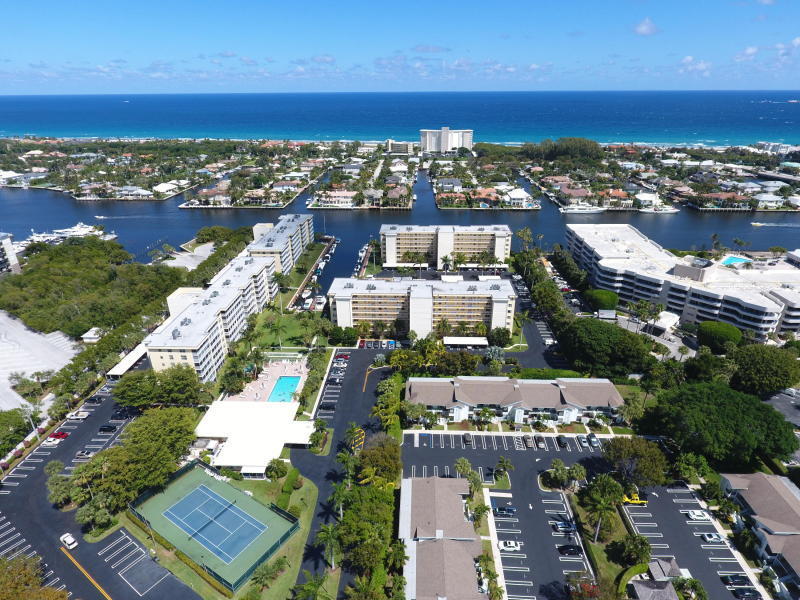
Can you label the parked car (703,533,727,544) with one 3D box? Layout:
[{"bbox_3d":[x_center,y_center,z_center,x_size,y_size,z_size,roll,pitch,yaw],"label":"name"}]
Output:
[{"bbox_3d":[70.399,52.945,103.328,4.550,1.450,1.820,0,24,1],"label":"parked car"}]

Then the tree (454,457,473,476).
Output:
[{"bbox_3d":[15.588,43.529,115.381,3.900,7.900,3.900,1,24,2],"label":"tree"}]

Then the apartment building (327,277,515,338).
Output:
[{"bbox_3d":[9.020,3.482,191.754,74.500,19.200,21.000,1,24,2],"label":"apartment building"}]

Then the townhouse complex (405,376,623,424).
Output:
[{"bbox_3d":[35.371,30.558,146.066,66.400,7.800,16.200,1,24,2],"label":"townhouse complex"}]

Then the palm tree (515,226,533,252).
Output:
[{"bbox_3d":[72.893,-32.027,269.658,7.800,19.000,7.800,0,24,0],"label":"palm tree"}]

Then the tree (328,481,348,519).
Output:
[{"bbox_3d":[-13.636,46.902,106.634,4.800,10.600,4.800,1,24,2],"label":"tree"}]

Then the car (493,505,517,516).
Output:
[{"bbox_3d":[24.882,49.915,109.047,4.800,1.400,1.820,1,24,2],"label":"car"}]

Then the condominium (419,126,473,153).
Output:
[{"bbox_3d":[72.861,-248.570,719.853,81.000,36.000,23.000,1,24,3],"label":"condominium"}]

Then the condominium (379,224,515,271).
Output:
[{"bbox_3d":[26.520,-32.082,268.563,75.000,20.500,23.500,1,24,2],"label":"condominium"}]

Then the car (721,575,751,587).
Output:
[{"bbox_3d":[68.976,57.230,94.807,4.850,1.500,1.850,0,24,0],"label":"car"}]

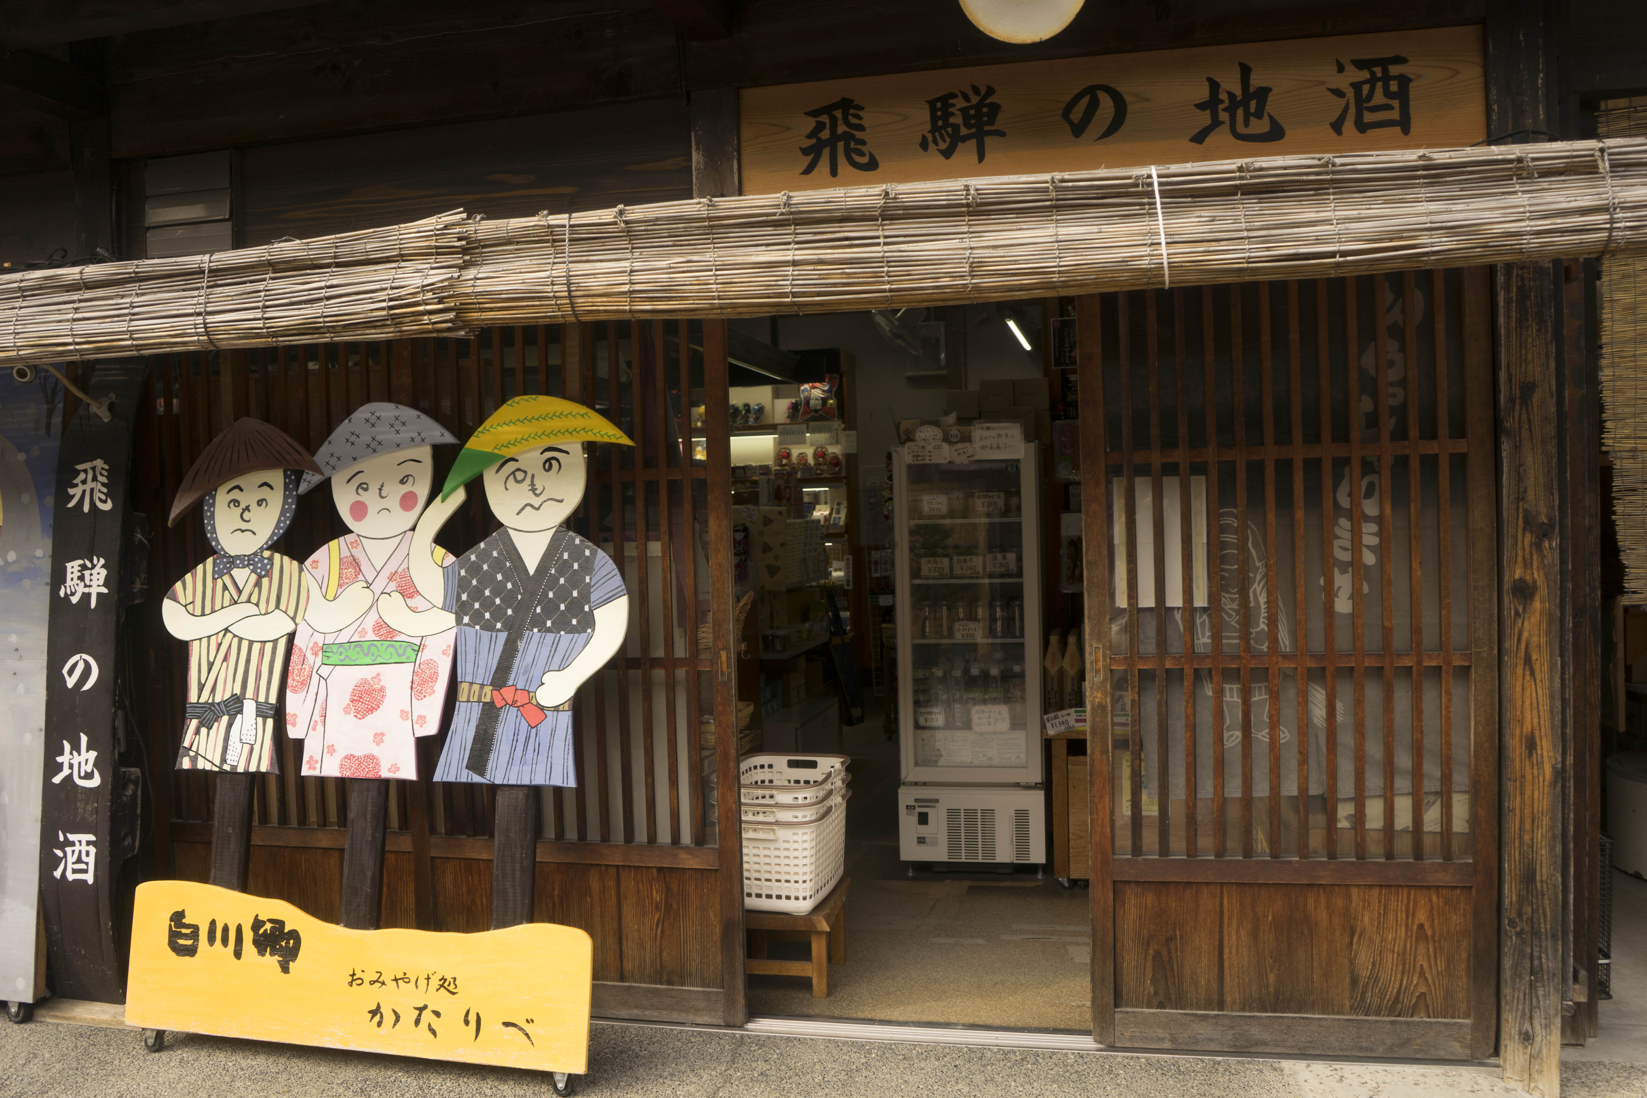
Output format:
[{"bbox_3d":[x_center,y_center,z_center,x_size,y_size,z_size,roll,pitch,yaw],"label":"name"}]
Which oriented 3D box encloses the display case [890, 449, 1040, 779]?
[{"bbox_3d":[0.550,0.312,4.651,0.506,1.344,0.500,-1,1,13],"label":"display case"}]

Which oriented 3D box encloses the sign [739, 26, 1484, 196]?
[{"bbox_3d":[0.608,-0.962,2.905,1.650,0.280,0.040,-1,1,12],"label":"sign"}]

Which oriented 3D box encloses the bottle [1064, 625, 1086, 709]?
[{"bbox_3d":[0.869,0.434,4.429,0.070,0.314,0.070,-1,1,17],"label":"bottle"}]

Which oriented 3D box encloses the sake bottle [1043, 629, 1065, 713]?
[{"bbox_3d":[0.806,0.436,4.443,0.070,0.314,0.070,-1,1,17],"label":"sake bottle"}]

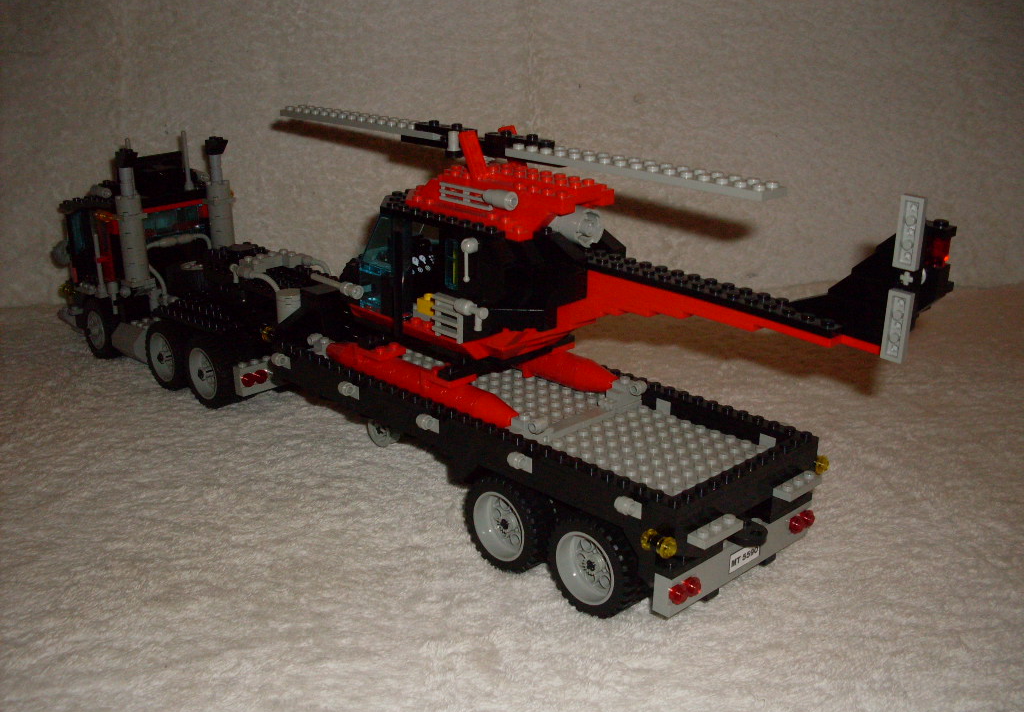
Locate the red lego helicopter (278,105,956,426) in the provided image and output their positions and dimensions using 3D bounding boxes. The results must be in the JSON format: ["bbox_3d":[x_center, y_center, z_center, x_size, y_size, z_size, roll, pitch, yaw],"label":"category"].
[{"bbox_3d":[0.006,-0.035,0.497,0.082,0.127,0.377,-18,26,-42],"label":"red lego helicopter"}]

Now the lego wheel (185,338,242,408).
[{"bbox_3d":[-0.173,0.009,0.649,0.042,0.042,0.016,17,25,40],"label":"lego wheel"}]

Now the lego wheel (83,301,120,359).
[{"bbox_3d":[-0.263,-0.018,0.729,0.041,0.041,0.016,17,25,40],"label":"lego wheel"}]

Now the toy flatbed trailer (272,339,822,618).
[{"bbox_3d":[0.004,0.043,0.525,0.106,0.064,0.266,-18,26,-42],"label":"toy flatbed trailer"}]

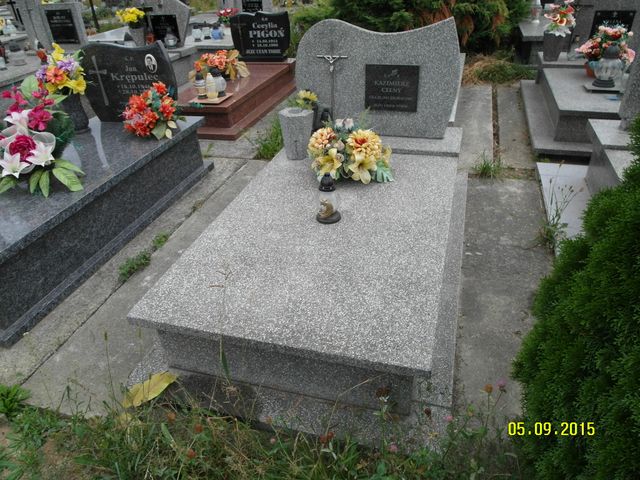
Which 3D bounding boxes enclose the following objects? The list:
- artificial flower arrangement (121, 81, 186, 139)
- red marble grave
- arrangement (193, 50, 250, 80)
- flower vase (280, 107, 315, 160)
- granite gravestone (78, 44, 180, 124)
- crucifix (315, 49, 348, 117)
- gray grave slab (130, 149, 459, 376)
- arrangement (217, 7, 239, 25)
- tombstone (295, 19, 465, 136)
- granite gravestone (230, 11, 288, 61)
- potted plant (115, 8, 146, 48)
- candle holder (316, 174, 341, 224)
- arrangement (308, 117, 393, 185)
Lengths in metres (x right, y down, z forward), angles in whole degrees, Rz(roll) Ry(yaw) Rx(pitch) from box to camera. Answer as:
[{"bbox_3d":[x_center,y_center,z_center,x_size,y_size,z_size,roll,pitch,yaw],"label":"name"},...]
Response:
[{"bbox_3d":[-1.062,-0.820,2.830,0.378,0.315,0.326,7,34,16],"label":"artificial flower arrangement"},{"bbox_3d":[-0.857,-1.539,4.601,0.872,0.283,1.987,7,34,16],"label":"red marble grave"},{"bbox_3d":[-1.000,-1.767,4.506,0.567,0.278,0.420,7,34,16],"label":"arrangement"},{"bbox_3d":[-0.128,-0.587,2.474,0.190,0.258,0.185,6,35,17],"label":"flower vase"},{"bbox_3d":[-1.290,-1.072,3.043,0.710,0.530,0.080,6,35,17],"label":"granite gravestone"},{"bbox_3d":[0.079,-0.987,2.838,0.210,0.420,0.032,7,34,16],"label":"crucifix"},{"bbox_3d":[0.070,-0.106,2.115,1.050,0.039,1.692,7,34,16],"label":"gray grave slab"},{"bbox_3d":[-1.400,-3.311,6.589,0.340,0.270,0.300,6,35,17],"label":"arrangement"},{"bbox_3d":[0.335,-1.009,2.795,1.023,0.693,0.084,7,34,16],"label":"tombstone"},{"bbox_3d":[-0.637,-2.258,4.918,0.650,0.510,0.100,6,35,17],"label":"granite gravestone"},{"bbox_3d":[-2.287,-2.603,5.448,0.350,0.460,0.320,6,35,17],"label":"potted plant"},{"bbox_3d":[0.031,-0.183,1.890,0.108,0.208,0.108,-4,34,3],"label":"candle holder"},{"bbox_3d":[0.176,-0.477,2.273,0.420,0.250,0.310,6,35,17],"label":"arrangement"}]

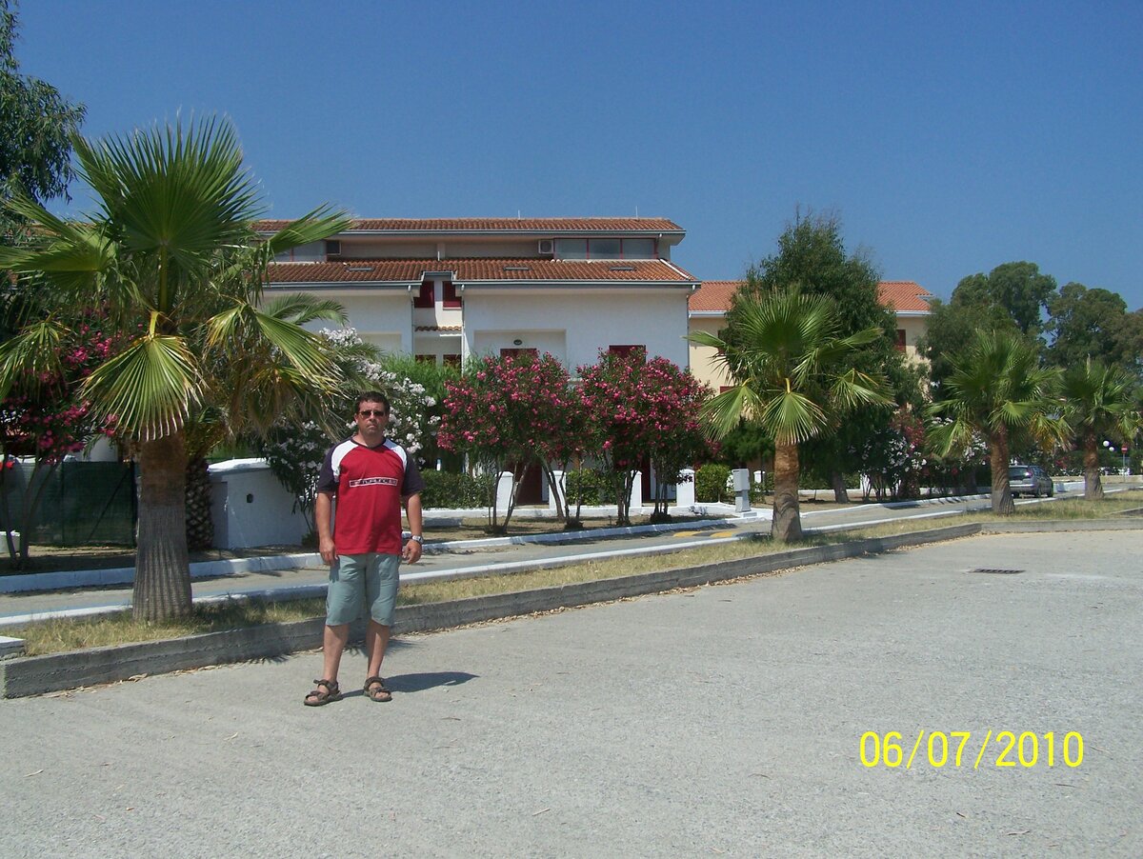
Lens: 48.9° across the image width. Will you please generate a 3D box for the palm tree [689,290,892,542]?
[{"bbox_3d":[3.108,-0.181,17.700,2.750,3.500,2.750,0,-1,0],"label":"palm tree"}]

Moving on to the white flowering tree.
[{"bbox_3d":[-3.751,0.040,21.000,2.950,3.450,2.800,0,-1,0],"label":"white flowering tree"}]

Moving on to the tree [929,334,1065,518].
[{"bbox_3d":[9.076,-0.163,26.800,2.800,3.850,2.800,0,-1,0],"label":"tree"}]

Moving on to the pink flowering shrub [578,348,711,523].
[{"bbox_3d":[1.485,0.107,25.600,2.600,3.500,2.600,0,-1,0],"label":"pink flowering shrub"}]

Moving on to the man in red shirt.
[{"bbox_3d":[-1.182,0.669,7.200,0.650,1.760,0.400,0,-1,-7],"label":"man in red shirt"}]

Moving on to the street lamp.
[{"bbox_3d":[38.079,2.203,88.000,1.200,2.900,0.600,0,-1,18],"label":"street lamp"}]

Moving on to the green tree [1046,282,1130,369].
[{"bbox_3d":[41.148,-3.830,100.000,7.200,15.500,7.000,0,-1,0],"label":"green tree"}]

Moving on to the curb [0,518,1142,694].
[{"bbox_3d":[3.220,1.653,16.441,2.026,0.240,22.585,-1,-2,40],"label":"curb"}]

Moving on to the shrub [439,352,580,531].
[{"bbox_3d":[-1.123,0.231,22.600,2.450,3.200,2.450,0,-1,0],"label":"shrub"}]

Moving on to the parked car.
[{"bbox_3d":[22.526,2.539,62.000,1.800,1.600,4.400,-1,-2,33],"label":"parked car"}]

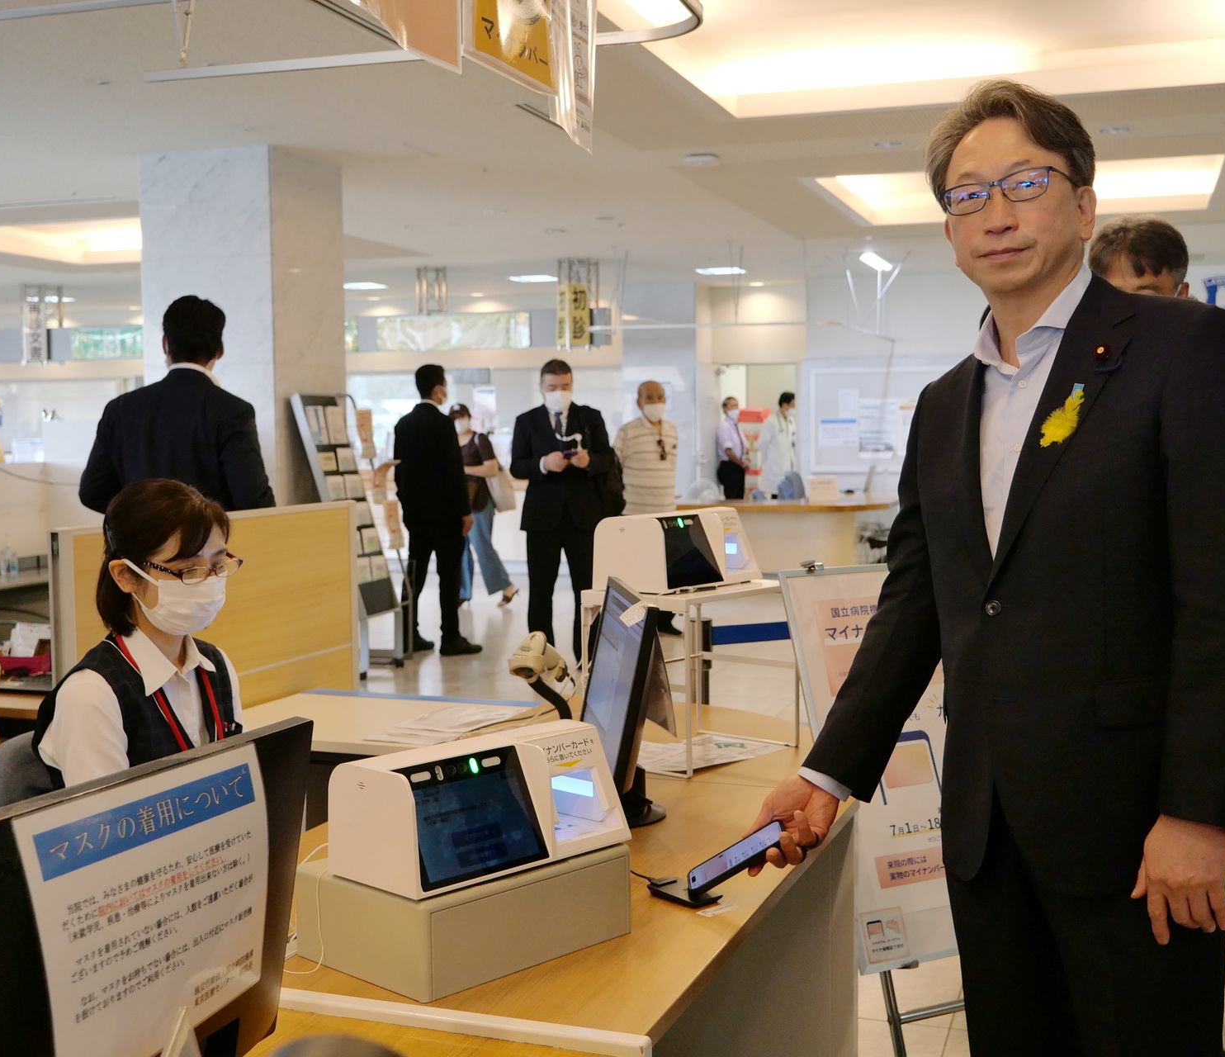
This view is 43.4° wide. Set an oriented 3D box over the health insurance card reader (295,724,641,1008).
[{"bbox_3d":[-0.181,0.395,1.914,0.335,0.247,0.242,-4,5,-45],"label":"health insurance card reader"}]

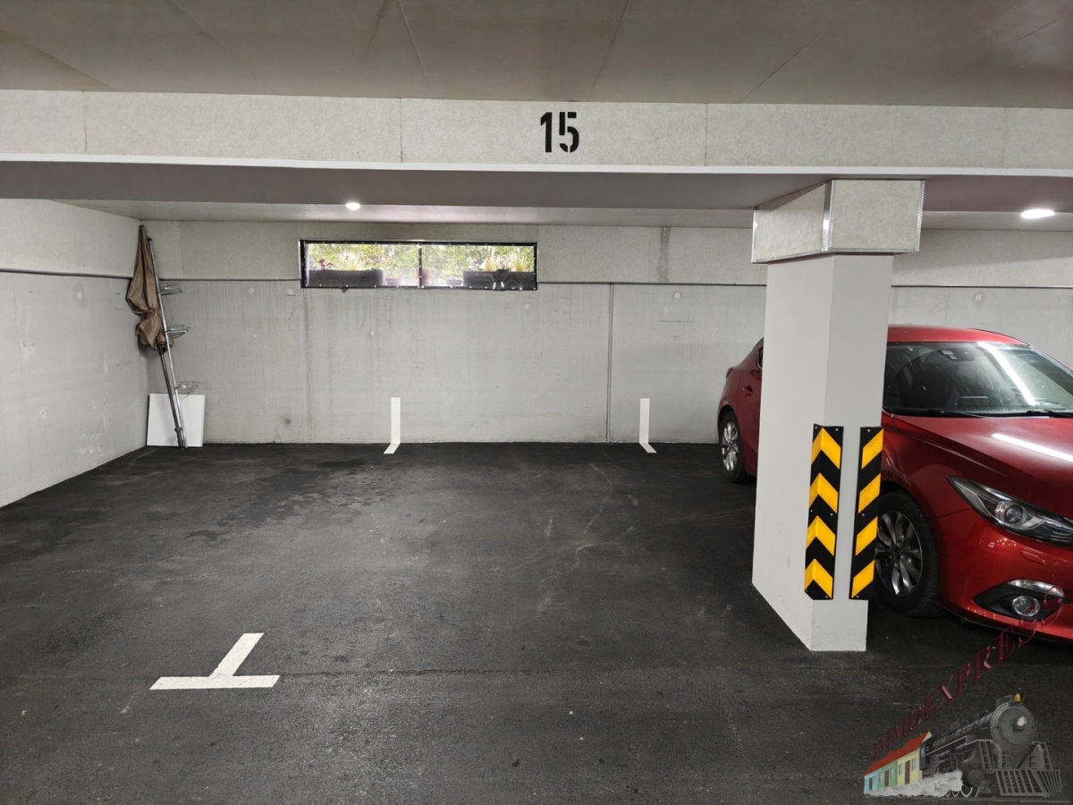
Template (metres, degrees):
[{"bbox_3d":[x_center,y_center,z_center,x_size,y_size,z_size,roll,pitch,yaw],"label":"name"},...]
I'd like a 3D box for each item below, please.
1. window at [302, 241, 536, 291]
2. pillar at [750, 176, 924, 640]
[{"bbox_3d":[-1.240,-1.467,7.632,2.509,0.497,0.100,0,8,-2],"label":"window"},{"bbox_3d":[1.354,0.055,3.461,0.379,2.045,0.904,0,8,-2],"label":"pillar"}]

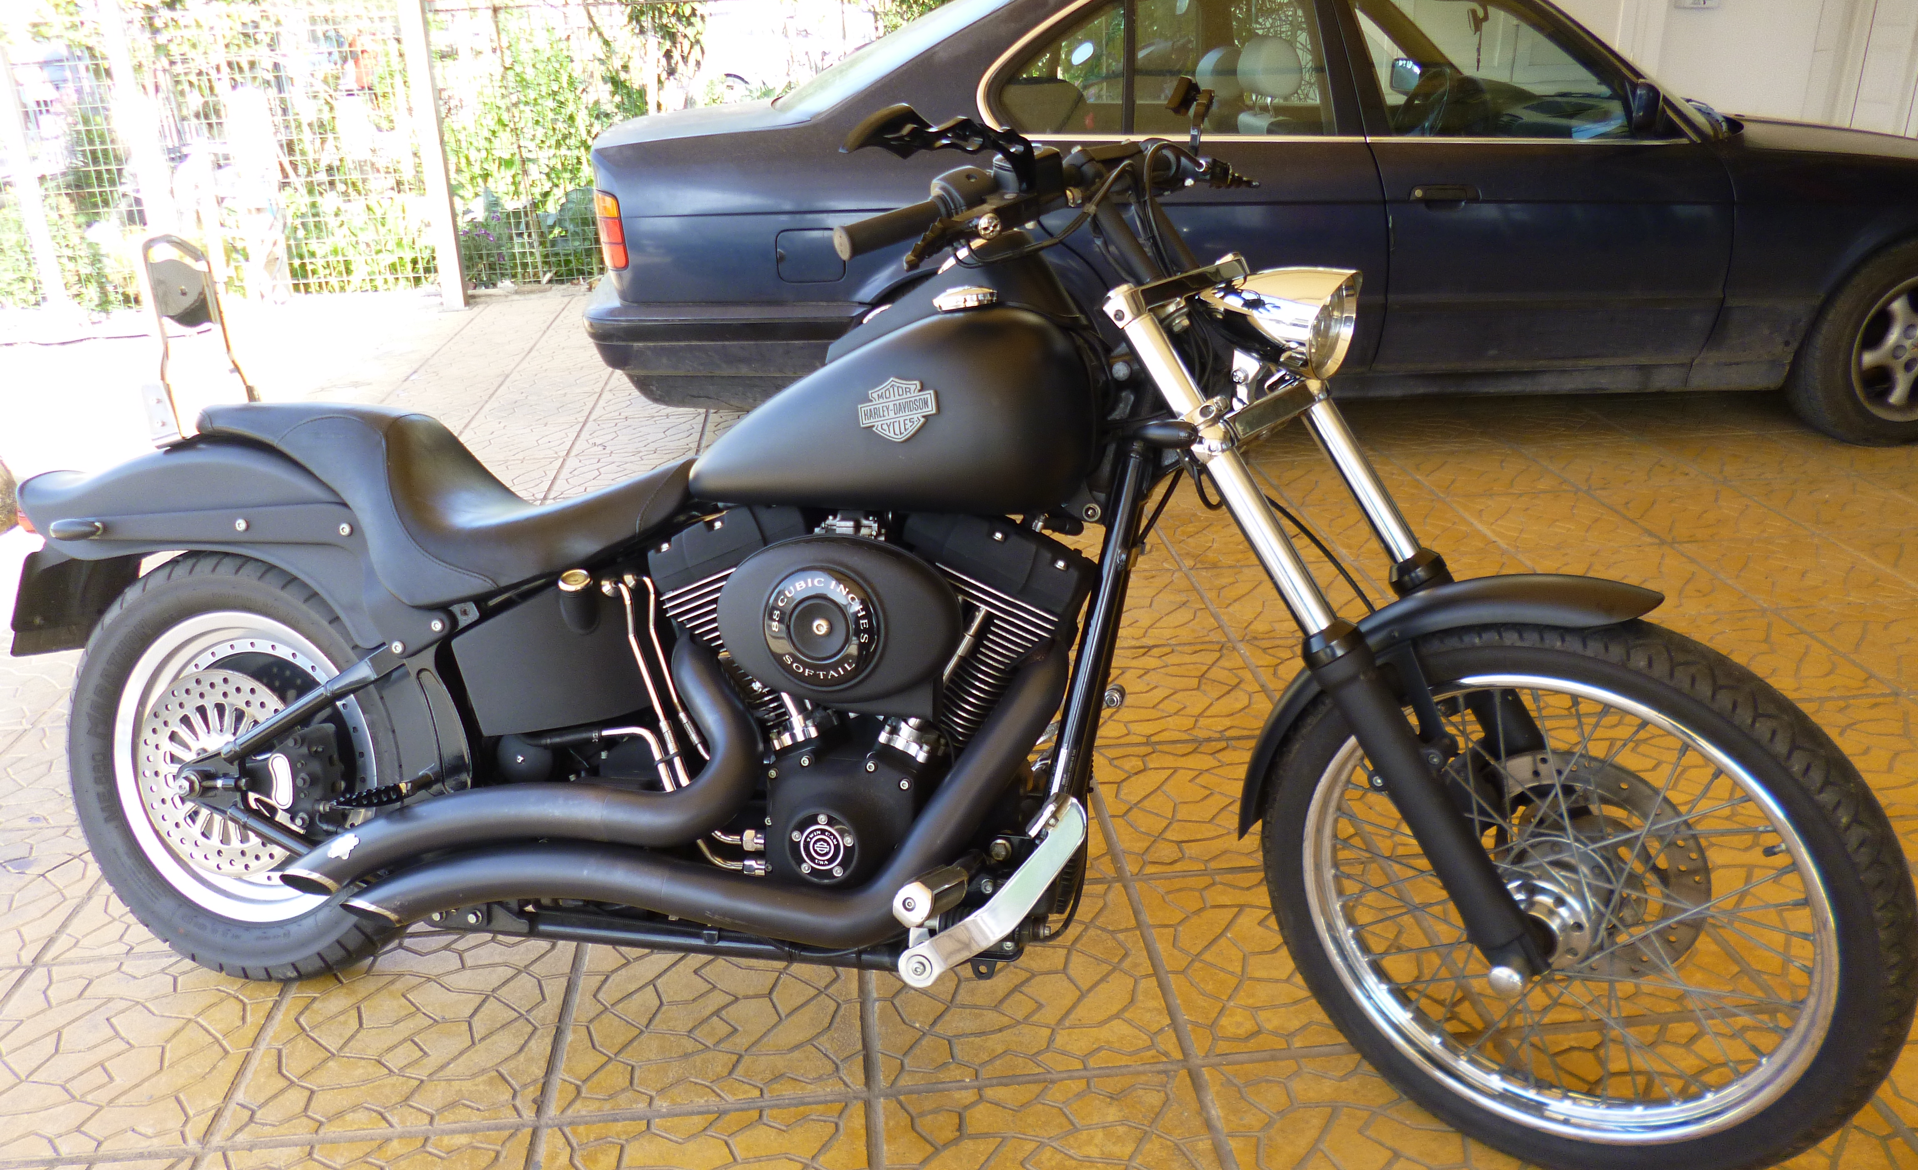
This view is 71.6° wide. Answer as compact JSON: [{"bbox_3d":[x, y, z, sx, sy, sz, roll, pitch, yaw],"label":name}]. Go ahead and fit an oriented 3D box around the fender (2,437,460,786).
[{"bbox_3d":[-1.026,0.012,1.910,0.820,0.450,0.220,4,5,14],"label":"fender"}]

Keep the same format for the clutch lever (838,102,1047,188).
[{"bbox_3d":[-0.020,-0.439,1.328,0.210,0.085,0.060,-5,16,-32],"label":"clutch lever"}]

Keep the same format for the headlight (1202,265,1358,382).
[{"bbox_3d":[0.355,-0.295,1.476,0.190,0.125,0.125,15,26,36],"label":"headlight"}]

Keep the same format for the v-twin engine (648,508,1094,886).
[{"bbox_3d":[-0.122,0.158,1.640,0.550,0.510,0.380,4,5,14],"label":"v-twin engine"}]

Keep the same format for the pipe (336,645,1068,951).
[{"bbox_3d":[-0.321,0.235,1.566,0.880,0.400,0.170,4,5,14],"label":"pipe"}]

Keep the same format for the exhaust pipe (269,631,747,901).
[{"bbox_3d":[-0.540,0.220,1.615,0.630,0.350,0.160,4,5,14],"label":"exhaust pipe"}]

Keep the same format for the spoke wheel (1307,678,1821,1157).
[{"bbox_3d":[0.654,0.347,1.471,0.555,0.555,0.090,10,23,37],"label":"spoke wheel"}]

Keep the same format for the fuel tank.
[{"bbox_3d":[-0.067,-0.217,1.653,0.530,0.250,0.360,4,5,14],"label":"fuel tank"}]

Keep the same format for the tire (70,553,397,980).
[{"bbox_3d":[-0.994,0.254,1.918,0.645,0.645,0.165,4,5,14],"label":"tire"}]

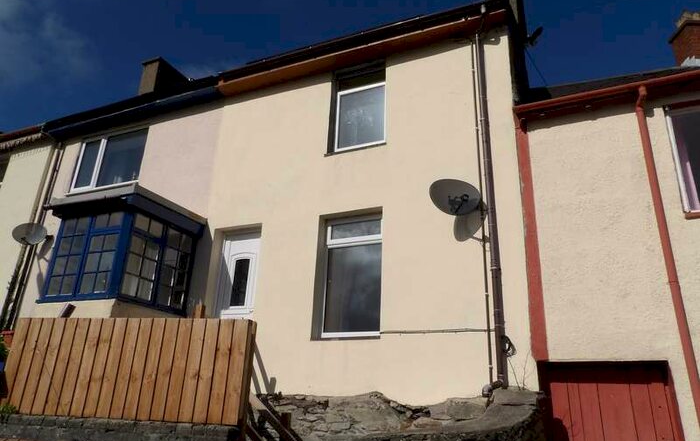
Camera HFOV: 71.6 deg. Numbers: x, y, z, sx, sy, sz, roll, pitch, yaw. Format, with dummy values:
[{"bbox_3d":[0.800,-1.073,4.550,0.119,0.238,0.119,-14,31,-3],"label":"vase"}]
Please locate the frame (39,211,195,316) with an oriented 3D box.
[{"bbox_3d":[-3.298,0.595,7.104,1.520,1.380,1.320,-6,-22,23],"label":"frame"}]

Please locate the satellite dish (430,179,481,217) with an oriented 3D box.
[{"bbox_3d":[1.272,-0.325,5.732,0.600,0.530,0.360,5,-21,-6],"label":"satellite dish"}]

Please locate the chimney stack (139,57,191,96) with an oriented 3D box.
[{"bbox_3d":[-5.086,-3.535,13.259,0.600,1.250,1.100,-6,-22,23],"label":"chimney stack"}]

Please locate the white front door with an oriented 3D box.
[{"bbox_3d":[-1.626,1.190,7.215,0.840,2.050,0.080,-6,-22,23],"label":"white front door"}]

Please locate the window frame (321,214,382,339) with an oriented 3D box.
[{"bbox_3d":[0.075,0.745,6.571,0.930,1.640,0.080,-6,-22,23],"label":"window frame"}]

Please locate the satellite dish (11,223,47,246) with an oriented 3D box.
[{"bbox_3d":[-5.834,0.206,8.803,0.560,0.500,0.360,7,-21,-10],"label":"satellite dish"}]

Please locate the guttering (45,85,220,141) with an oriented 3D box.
[{"bbox_3d":[-4.141,-2.017,8.956,4.250,0.170,0.150,-6,-22,23],"label":"guttering"}]

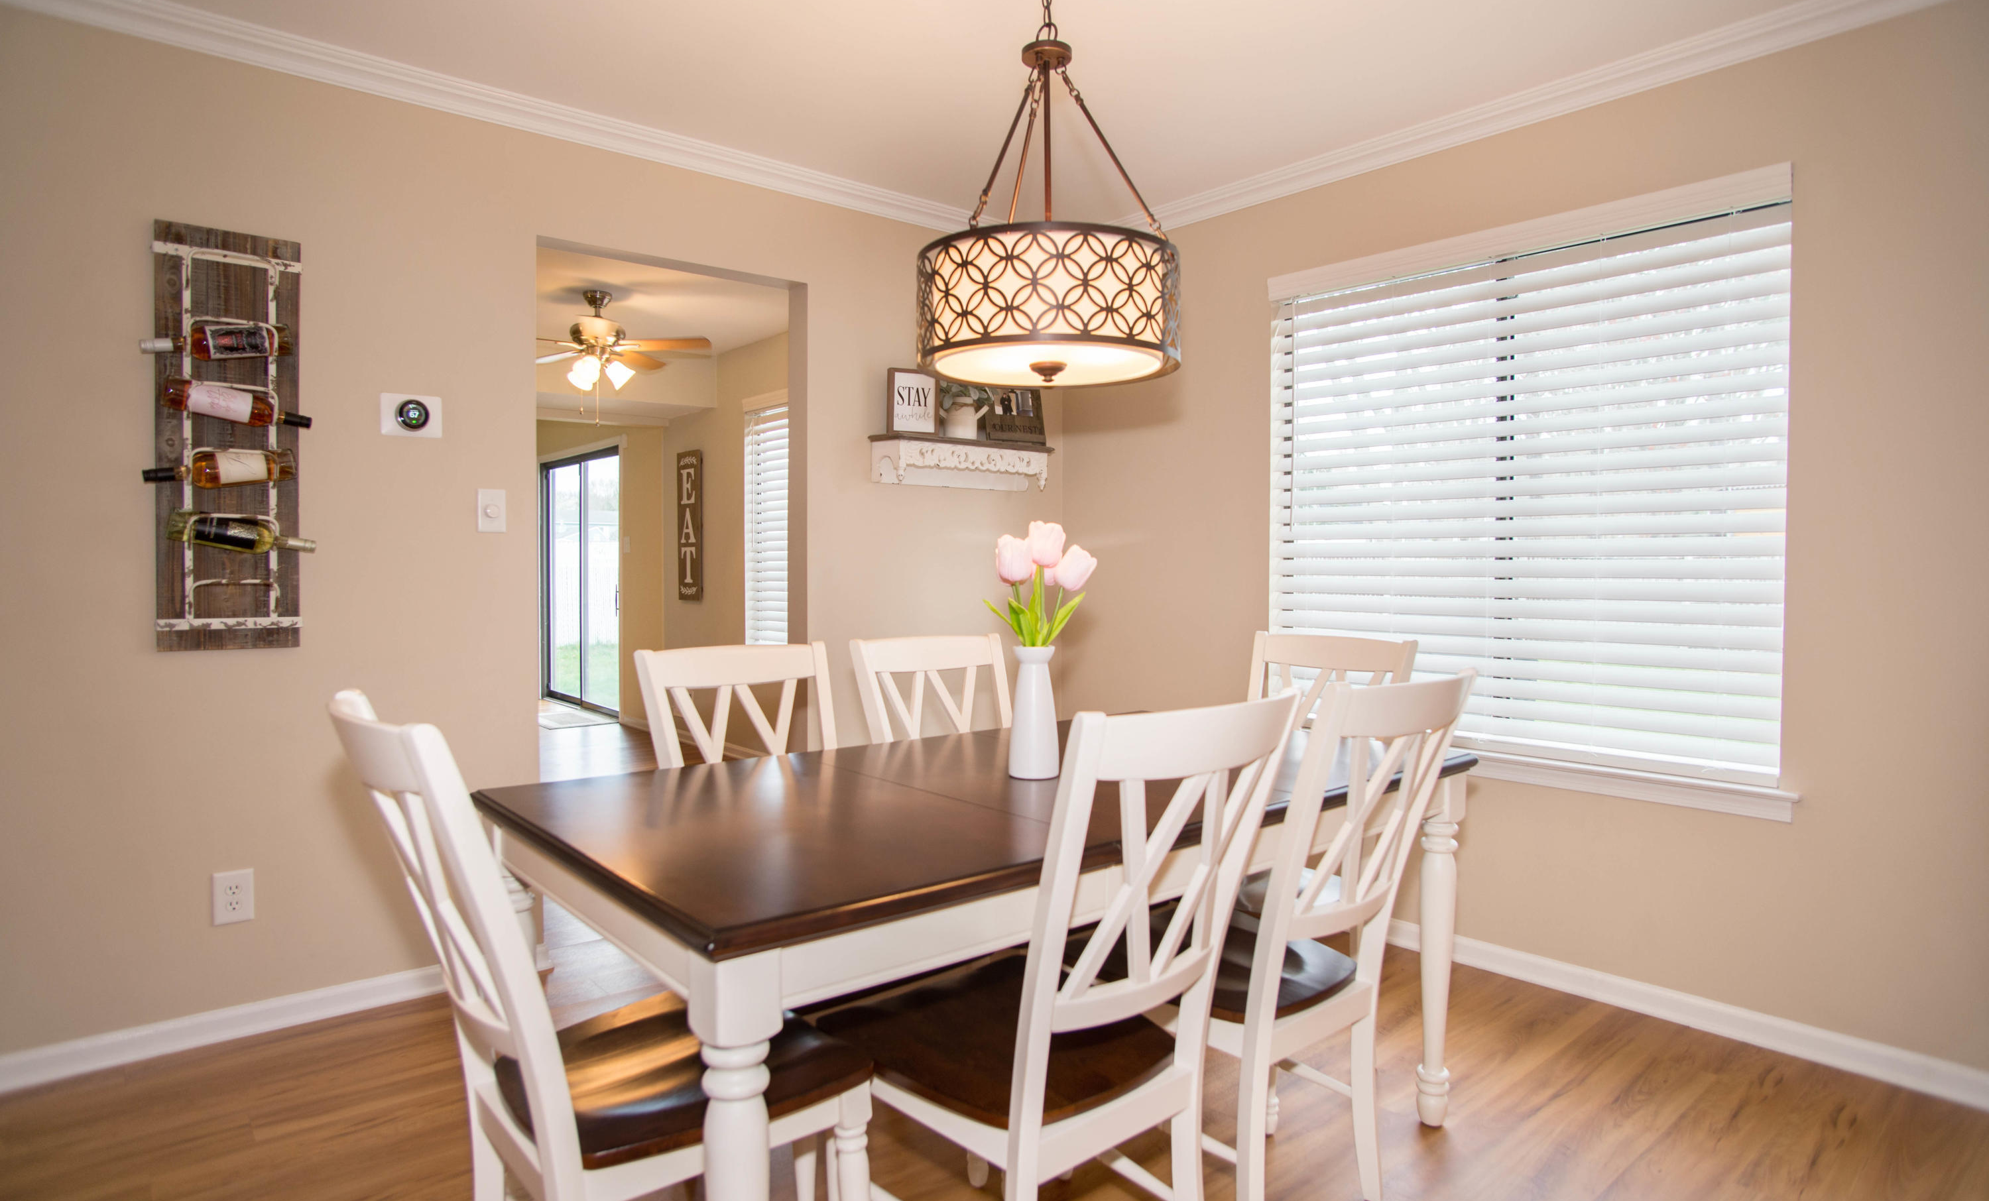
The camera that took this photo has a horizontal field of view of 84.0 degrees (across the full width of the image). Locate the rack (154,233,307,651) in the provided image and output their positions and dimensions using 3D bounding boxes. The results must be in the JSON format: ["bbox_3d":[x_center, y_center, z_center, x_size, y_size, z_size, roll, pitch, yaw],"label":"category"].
[{"bbox_3d":[-1.802,-0.377,2.613,0.285,0.980,0.100,-1,2,-40],"label":"rack"}]

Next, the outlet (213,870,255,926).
[{"bbox_3d":[-1.841,0.721,2.678,0.078,0.124,0.009,-1,2,-40],"label":"outlet"}]

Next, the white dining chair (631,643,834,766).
[{"bbox_3d":[-0.403,0.602,2.287,0.475,0.975,0.570,-1,2,-40],"label":"white dining chair"}]

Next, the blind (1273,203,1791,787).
[{"bbox_3d":[1.402,-0.268,3.151,0.070,1.390,1.440,-2,3,-40],"label":"blind"}]

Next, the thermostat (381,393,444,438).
[{"bbox_3d":[-1.517,-0.485,2.891,0.146,0.107,0.032,-1,2,-40],"label":"thermostat"}]

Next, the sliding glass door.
[{"bbox_3d":[-3.352,-0.143,8.879,0.110,2.030,1.800,-1,2,-40],"label":"sliding glass door"}]

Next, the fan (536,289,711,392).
[{"bbox_3d":[-1.854,-1.212,5.185,1.080,0.460,1.080,-2,3,-40],"label":"fan"}]

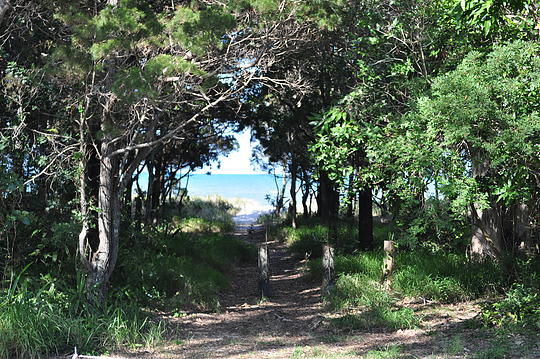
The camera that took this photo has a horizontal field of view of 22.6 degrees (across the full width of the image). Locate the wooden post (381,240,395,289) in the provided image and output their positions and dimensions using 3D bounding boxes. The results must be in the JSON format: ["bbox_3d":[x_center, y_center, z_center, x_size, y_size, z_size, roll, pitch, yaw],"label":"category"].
[{"bbox_3d":[1.655,1.215,19.000,0.148,0.697,0.148,0,0,0],"label":"wooden post"}]

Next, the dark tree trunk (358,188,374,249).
[{"bbox_3d":[2.003,0.804,28.000,0.291,1.318,0.291,0,0,0],"label":"dark tree trunk"}]

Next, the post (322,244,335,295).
[{"bbox_3d":[0.802,1.245,18.500,0.151,0.693,0.151,0,0,0],"label":"post"}]

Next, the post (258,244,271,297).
[{"bbox_3d":[-0.075,1.235,18.300,0.142,0.733,0.142,0,0,0],"label":"post"}]

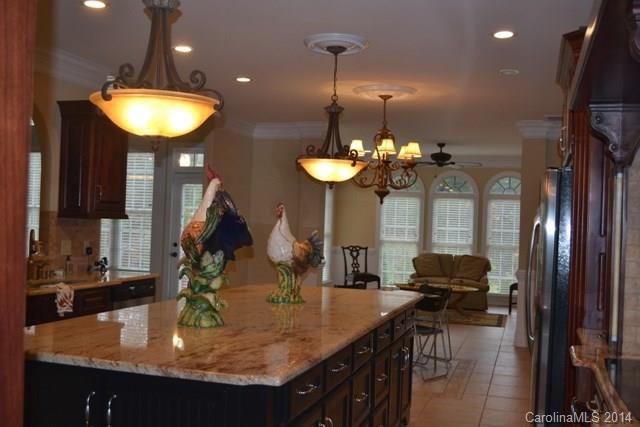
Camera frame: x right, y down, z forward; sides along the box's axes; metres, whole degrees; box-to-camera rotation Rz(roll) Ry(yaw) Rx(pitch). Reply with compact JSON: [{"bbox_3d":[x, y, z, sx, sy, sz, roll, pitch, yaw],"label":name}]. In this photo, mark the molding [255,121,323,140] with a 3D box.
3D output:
[{"bbox_3d":[-0.489,-1.255,9.729,1.170,0.270,0.160,2,-1,18],"label":"molding"}]

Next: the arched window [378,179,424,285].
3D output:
[{"bbox_3d":[1.621,0.305,12.728,0.930,2.330,0.120,2,-1,18],"label":"arched window"}]

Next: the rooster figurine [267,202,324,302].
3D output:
[{"bbox_3d":[-0.180,0.275,4.670,0.390,0.700,0.260,2,-1,-22],"label":"rooster figurine"}]

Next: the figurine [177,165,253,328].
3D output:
[{"bbox_3d":[-0.509,0.159,3.090,0.360,0.770,0.230,2,-1,-9],"label":"figurine"}]

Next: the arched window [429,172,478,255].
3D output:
[{"bbox_3d":[2.597,0.350,12.405,0.950,2.330,0.120,2,-1,18],"label":"arched window"}]

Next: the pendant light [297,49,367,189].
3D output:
[{"bbox_3d":[0.104,-0.711,4.682,0.515,1.040,0.515,2,-1,0],"label":"pendant light"}]

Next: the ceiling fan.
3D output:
[{"bbox_3d":[1.921,-0.917,10.129,1.300,0.380,1.300,2,-1,18],"label":"ceiling fan"}]

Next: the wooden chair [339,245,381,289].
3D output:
[{"bbox_3d":[0.775,1.130,11.950,0.560,1.030,0.580,3,-1,-27],"label":"wooden chair"}]

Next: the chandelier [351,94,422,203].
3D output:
[{"bbox_3d":[0.625,-0.632,6.270,0.710,1.070,0.710,2,-1,18],"label":"chandelier"}]

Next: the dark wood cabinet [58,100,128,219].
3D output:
[{"bbox_3d":[-2.136,-0.495,6.152,0.360,1.070,0.580,2,-1,18],"label":"dark wood cabinet"}]

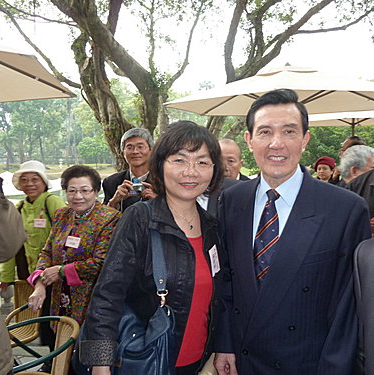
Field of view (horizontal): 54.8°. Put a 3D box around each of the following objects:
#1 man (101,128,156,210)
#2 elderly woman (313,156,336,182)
[{"bbox_3d":[-0.270,0.524,2.169,0.550,1.730,0.420,0,6,0],"label":"man"},{"bbox_3d":[1.370,0.458,3.651,0.500,1.540,0.320,5,8,38],"label":"elderly woman"}]

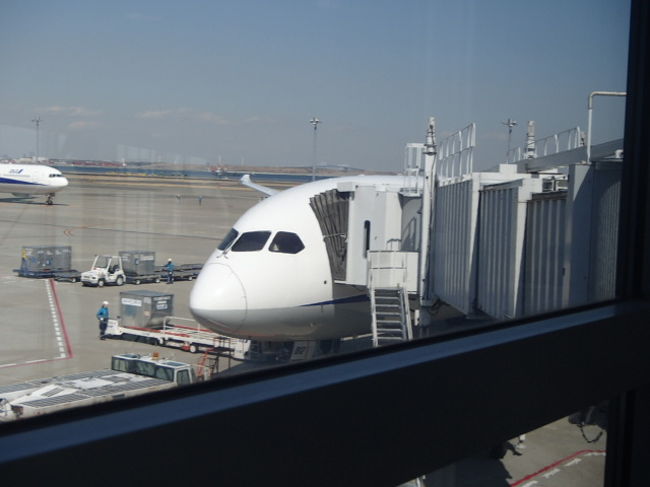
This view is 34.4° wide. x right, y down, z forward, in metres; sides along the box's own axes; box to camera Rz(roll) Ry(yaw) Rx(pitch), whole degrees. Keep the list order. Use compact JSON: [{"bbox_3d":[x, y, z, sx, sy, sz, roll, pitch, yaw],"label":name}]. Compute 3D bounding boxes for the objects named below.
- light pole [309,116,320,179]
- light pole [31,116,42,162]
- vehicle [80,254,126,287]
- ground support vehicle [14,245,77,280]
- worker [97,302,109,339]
[{"bbox_3d":[-3.272,-25.228,312.314,3.000,24.000,2.800,2,4,0],"label":"light pole"},{"bbox_3d":[-104.100,-33.478,380.503,3.000,24.000,2.800,2,4,0],"label":"light pole"},{"bbox_3d":[-15.036,1.813,71.435,1.420,2.000,2.950,5,5,37],"label":"vehicle"},{"bbox_3d":[-19.917,1.318,75.036,1.950,2.150,3.800,6,5,44],"label":"ground support vehicle"},{"bbox_3d":[-10.392,3.612,49.248,0.400,1.770,0.520,4,5,30],"label":"worker"}]

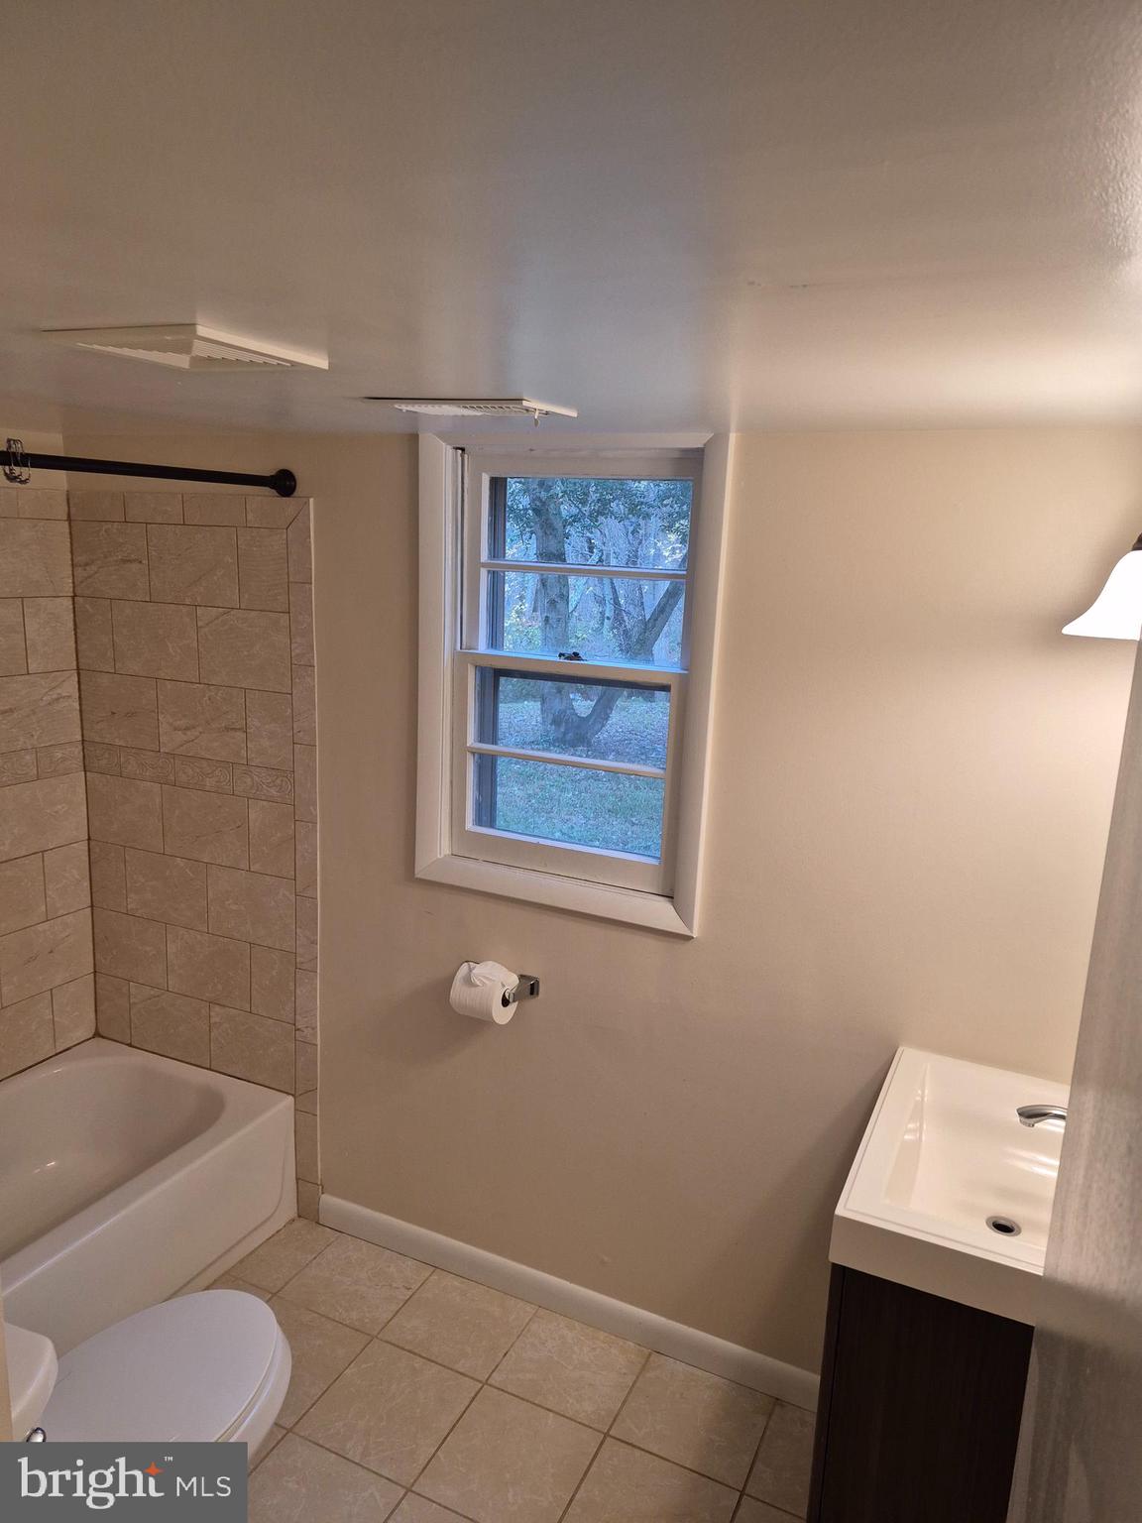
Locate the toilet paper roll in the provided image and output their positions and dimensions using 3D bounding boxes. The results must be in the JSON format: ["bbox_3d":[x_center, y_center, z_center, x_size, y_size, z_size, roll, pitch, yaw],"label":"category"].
[{"bbox_3d":[-0.200,0.545,2.377,0.113,0.118,0.118,7,12,24],"label":"toilet paper roll"}]

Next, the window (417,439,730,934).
[{"bbox_3d":[-0.015,-0.184,2.277,0.725,1.050,0.110,7,12,24],"label":"window"}]

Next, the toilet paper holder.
[{"bbox_3d":[-0.189,0.530,2.400,0.210,0.050,0.084,7,12,24],"label":"toilet paper holder"}]

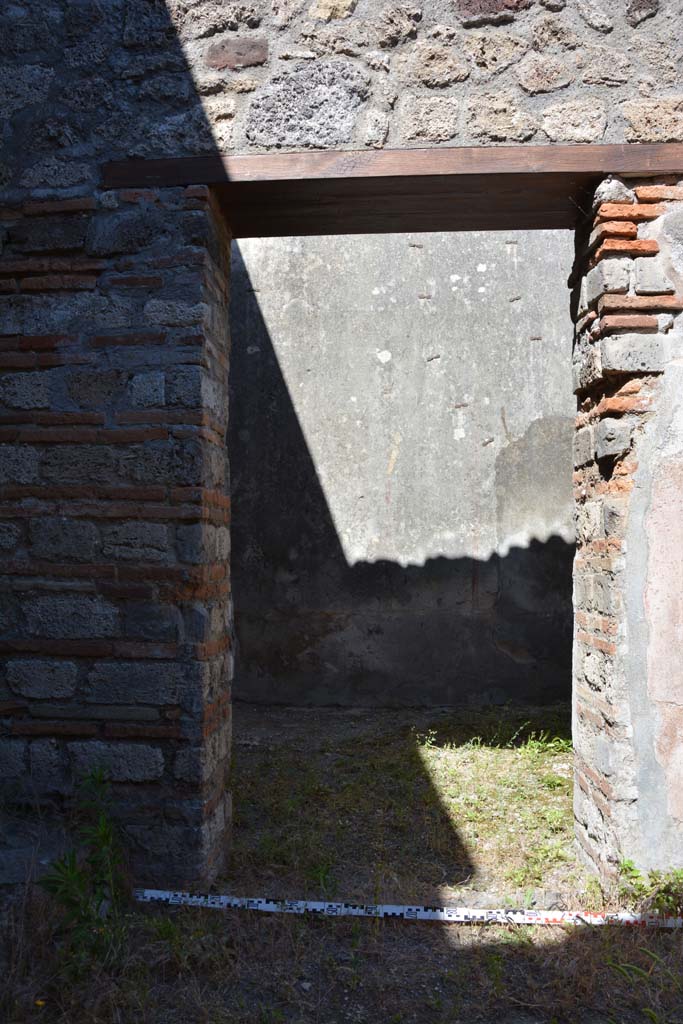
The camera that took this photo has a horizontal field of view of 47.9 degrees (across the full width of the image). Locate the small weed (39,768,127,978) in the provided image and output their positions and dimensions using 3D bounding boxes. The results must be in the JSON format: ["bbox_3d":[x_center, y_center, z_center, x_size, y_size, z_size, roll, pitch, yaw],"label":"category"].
[{"bbox_3d":[-0.588,0.805,1.745,0.195,0.450,0.190,0,2,0],"label":"small weed"}]

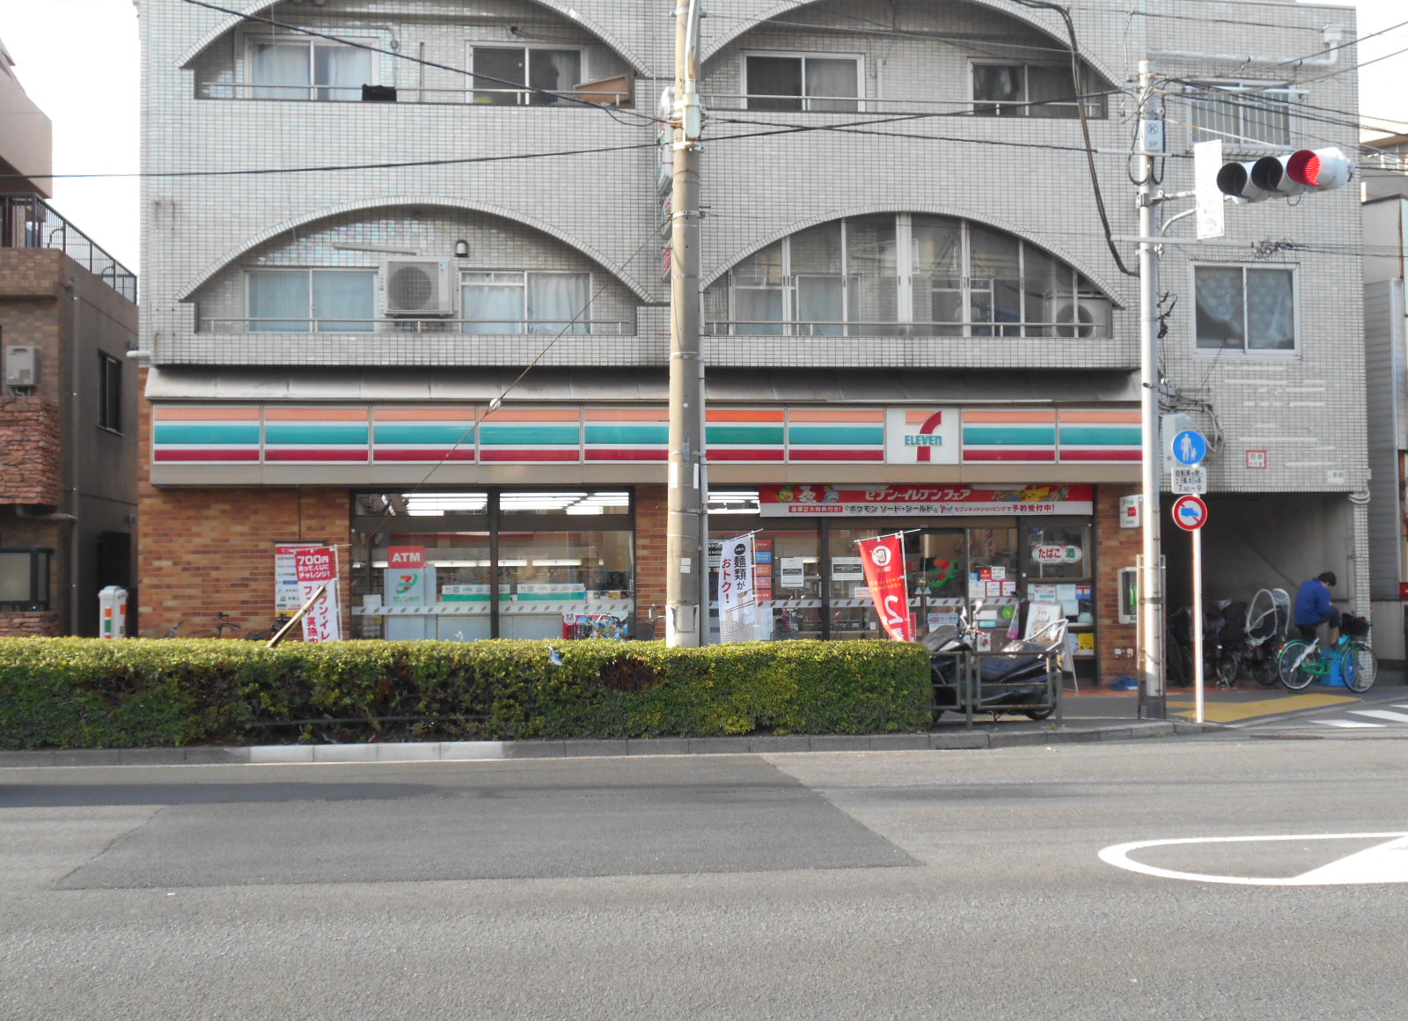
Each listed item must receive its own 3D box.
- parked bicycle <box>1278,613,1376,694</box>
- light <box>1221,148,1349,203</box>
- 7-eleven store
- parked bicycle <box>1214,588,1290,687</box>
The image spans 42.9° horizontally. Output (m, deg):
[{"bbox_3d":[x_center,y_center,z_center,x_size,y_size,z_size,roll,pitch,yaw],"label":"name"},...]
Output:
[{"bbox_3d":[8.400,1.913,24.121,1.800,1.080,0.550,0,-2,-22],"label":"parked bicycle"},{"bbox_3d":[5.815,-3.394,18.048,0.500,0.390,1.260,1,-3,-40],"label":"light"},{"bbox_3d":[-0.789,0.591,24.408,12.660,3.750,5.000,0,-2,-7],"label":"7-eleven store"},{"bbox_3d":[7.698,1.774,25.228,1.600,1.400,0.600,2,-3,-44],"label":"parked bicycle"}]

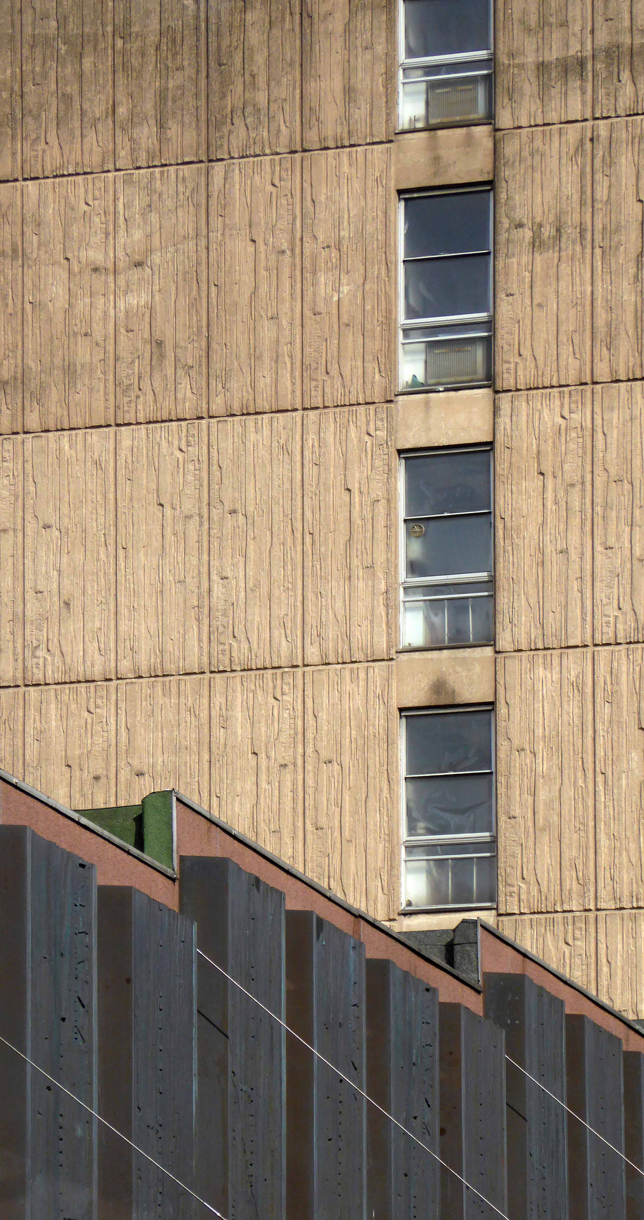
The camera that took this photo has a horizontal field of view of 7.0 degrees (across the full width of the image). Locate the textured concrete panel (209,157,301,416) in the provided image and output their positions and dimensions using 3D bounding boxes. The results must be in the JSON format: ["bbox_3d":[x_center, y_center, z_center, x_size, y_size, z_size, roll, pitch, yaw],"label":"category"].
[{"bbox_3d":[-0.739,-3.557,58.106,1.092,2.800,0.120,-4,-10,23],"label":"textured concrete panel"}]

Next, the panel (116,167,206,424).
[{"bbox_3d":[-1.784,-3.483,58.543,1.092,2.800,0.120,-4,-10,23],"label":"panel"}]

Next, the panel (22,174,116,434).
[{"bbox_3d":[-2.751,-3.363,58.070,1.040,2.760,0.150,-5,-13,20],"label":"panel"}]

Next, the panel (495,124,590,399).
[{"bbox_3d":[2.380,-3.742,56.236,1.040,2.760,0.150,-5,-13,20],"label":"panel"}]

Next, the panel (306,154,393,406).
[{"bbox_3d":[0.318,-3.581,56.971,1.040,2.760,0.150,-5,-13,20],"label":"panel"}]

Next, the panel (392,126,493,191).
[{"bbox_3d":[1.344,-4.877,57.147,1.119,0.631,0.150,-4,-11,21],"label":"panel"}]

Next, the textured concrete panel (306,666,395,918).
[{"bbox_3d":[0.312,1.918,55.772,1.040,2.760,0.150,-5,-13,20],"label":"textured concrete panel"}]

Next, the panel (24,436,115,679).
[{"bbox_3d":[-2.789,-0.591,58.492,1.092,2.800,0.120,-4,-10,23],"label":"panel"}]

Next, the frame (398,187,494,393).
[{"bbox_3d":[1.342,-3.464,57.263,1.080,2.130,0.120,-4,-10,23],"label":"frame"}]

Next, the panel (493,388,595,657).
[{"bbox_3d":[2.362,-0.965,56.341,1.092,2.800,0.120,-4,-10,23],"label":"panel"}]

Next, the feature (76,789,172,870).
[{"bbox_3d":[-1.266,1.419,34.000,0.540,0.460,0.360,-5,-13,20],"label":"feature"}]

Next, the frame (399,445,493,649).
[{"bbox_3d":[1.343,-0.666,56.431,1.070,2.186,0.100,-4,-11,21],"label":"frame"}]

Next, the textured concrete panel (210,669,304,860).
[{"bbox_3d":[-0.706,2.051,57.156,1.092,2.800,0.120,-4,-10,23],"label":"textured concrete panel"}]

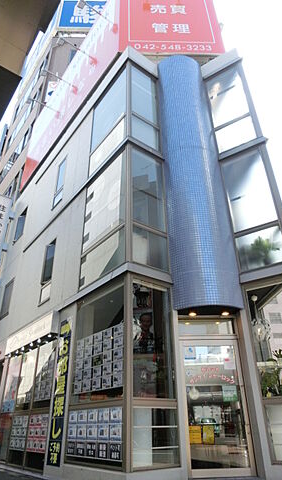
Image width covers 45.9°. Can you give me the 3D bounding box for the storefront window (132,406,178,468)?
[{"bbox_3d":[0.224,3.029,5.123,0.895,0.809,0.100,19,-35,-32],"label":"storefront window"}]

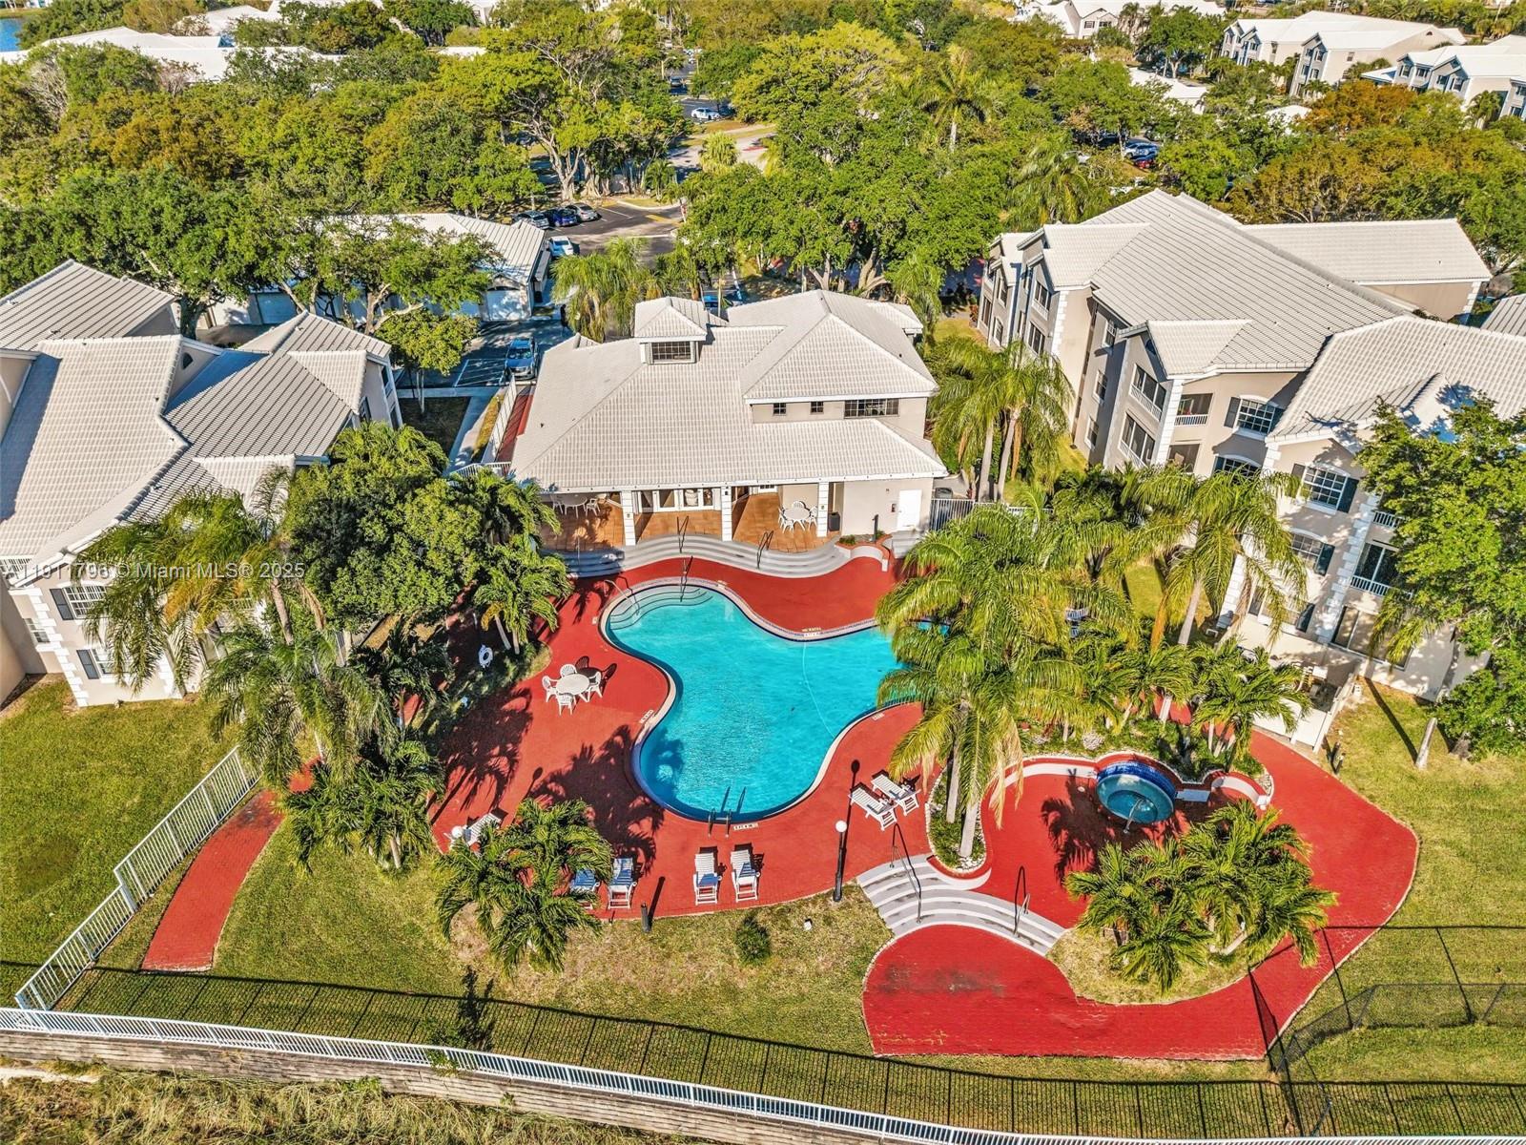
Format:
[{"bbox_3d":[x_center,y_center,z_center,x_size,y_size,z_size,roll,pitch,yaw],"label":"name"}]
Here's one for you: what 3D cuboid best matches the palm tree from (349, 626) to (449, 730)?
[{"bbox_3d":[-12.639,3.875,36.781,3.500,3.600,3.500,-1,31,0],"label":"palm tree"}]

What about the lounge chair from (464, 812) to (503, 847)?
[{"bbox_3d":[-9.075,8.050,33.127,0.720,0.880,1.780,23,40,31],"label":"lounge chair"}]

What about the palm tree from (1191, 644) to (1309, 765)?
[{"bbox_3d":[15.556,4.603,34.584,3.900,3.700,3.900,-1,31,0],"label":"palm tree"}]

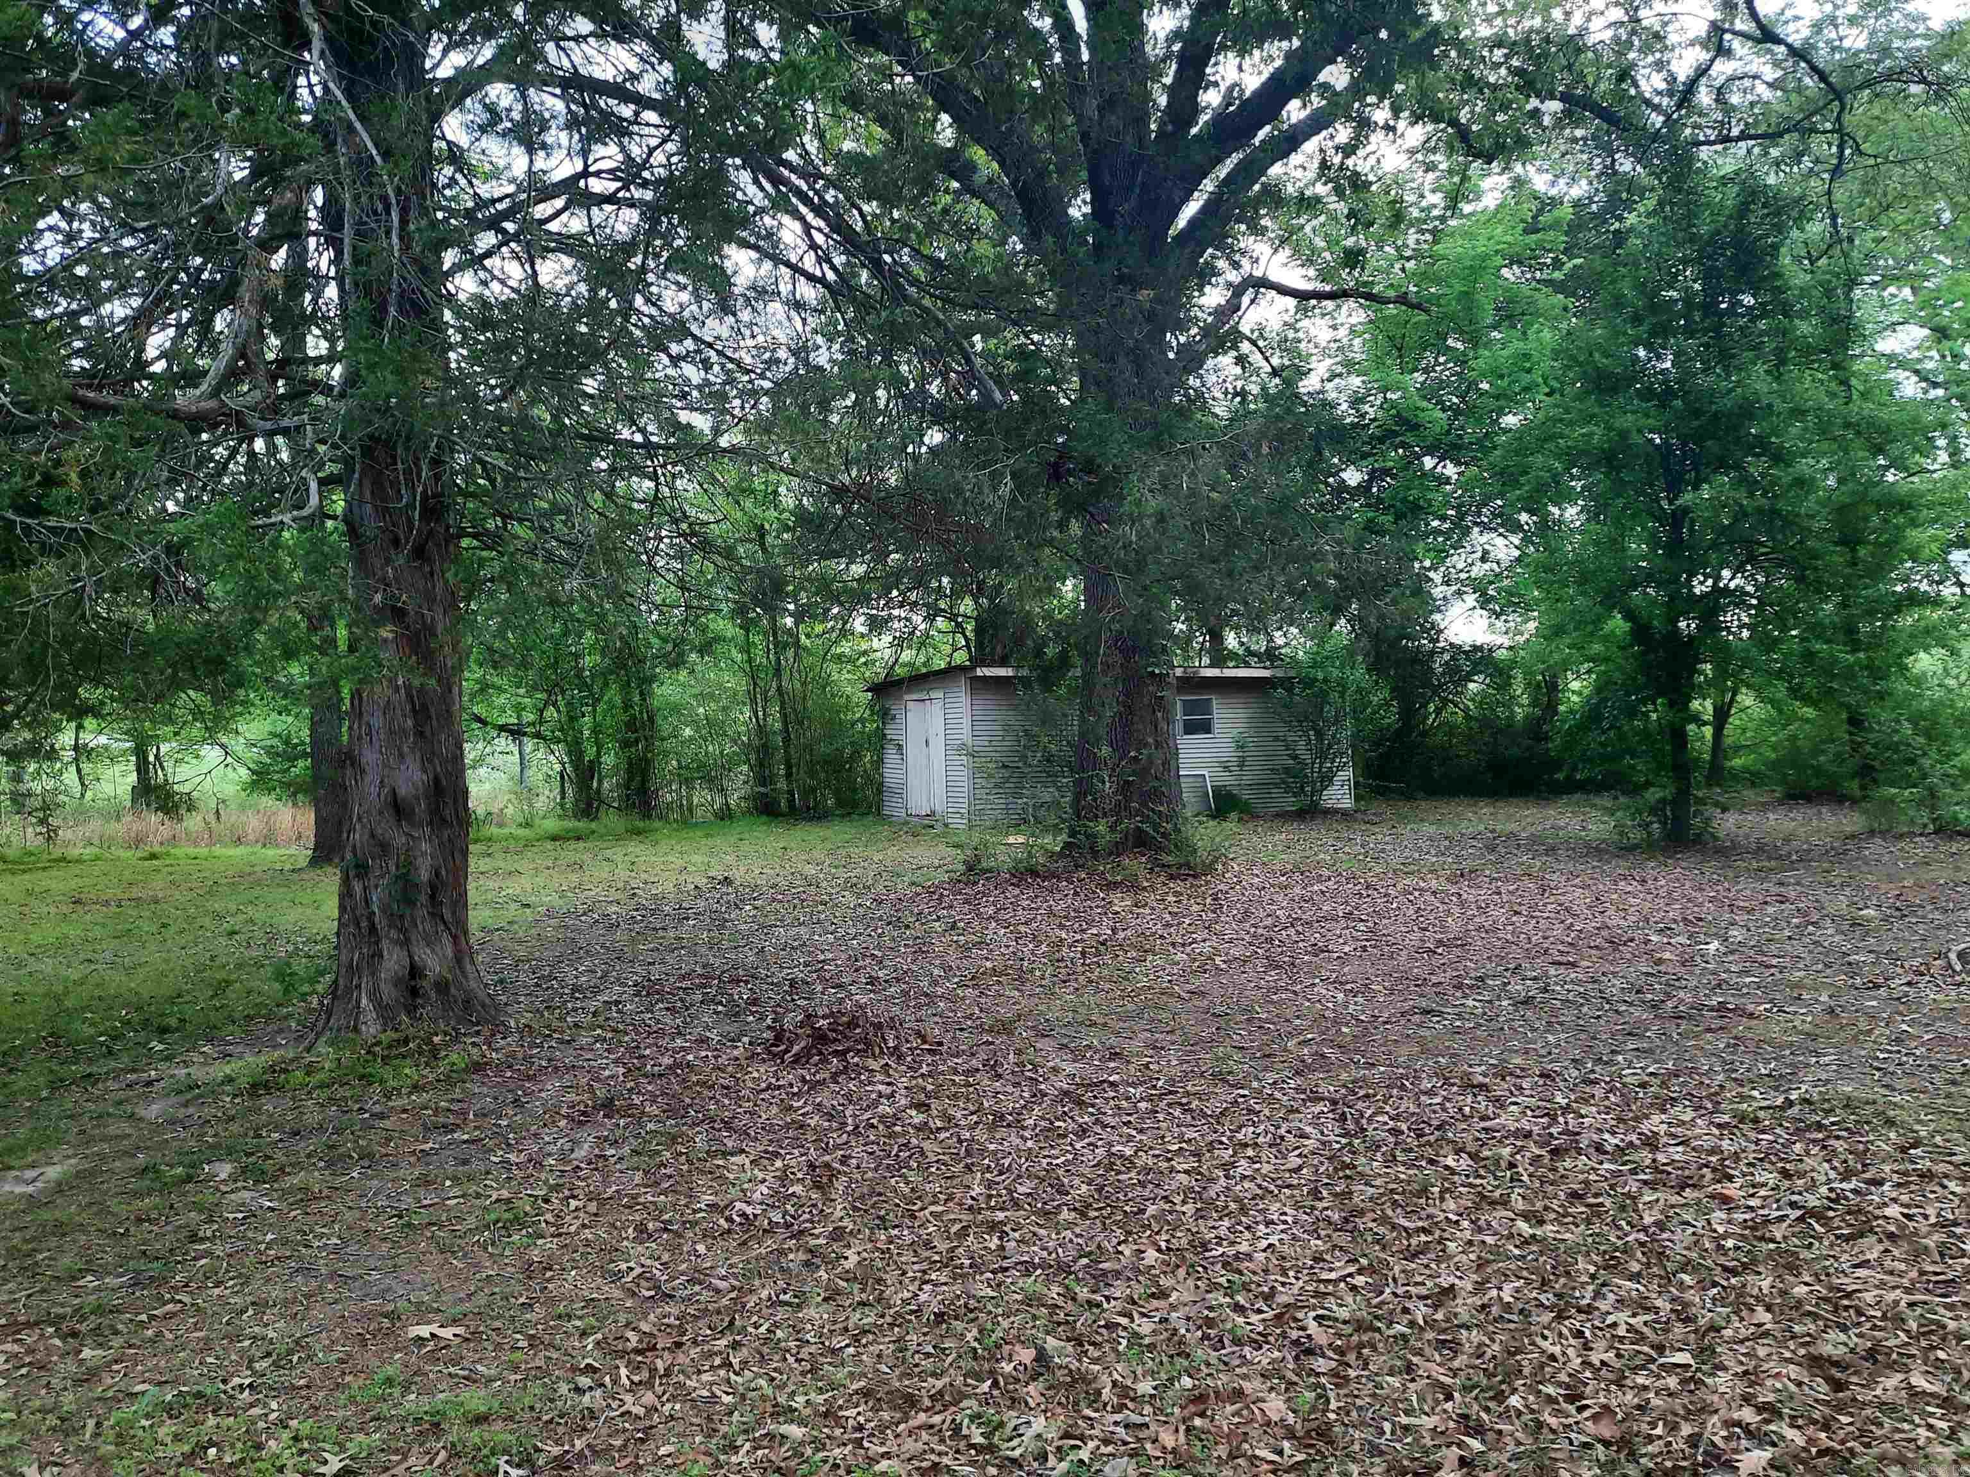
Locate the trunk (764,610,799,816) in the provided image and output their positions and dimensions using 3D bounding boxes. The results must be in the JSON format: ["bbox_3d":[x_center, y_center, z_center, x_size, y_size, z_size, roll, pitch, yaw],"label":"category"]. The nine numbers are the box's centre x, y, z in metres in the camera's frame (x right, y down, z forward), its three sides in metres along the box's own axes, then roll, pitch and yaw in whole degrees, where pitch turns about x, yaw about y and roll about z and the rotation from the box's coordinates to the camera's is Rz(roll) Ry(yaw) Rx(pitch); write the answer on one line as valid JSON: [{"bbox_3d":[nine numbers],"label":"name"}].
[{"bbox_3d":[-3.784,-0.473,26.500,0.592,3.831,0.500,-1,0,0],"label":"trunk"}]

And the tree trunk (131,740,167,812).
[{"bbox_3d":[-14.993,0.662,25.500,0.561,1.293,0.500,-1,0,0],"label":"tree trunk"}]

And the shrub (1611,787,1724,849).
[{"bbox_3d":[8.511,0.992,17.800,1.377,0.755,1.200,-1,0,0],"label":"shrub"}]

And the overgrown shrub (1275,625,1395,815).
[{"bbox_3d":[6.213,-0.328,25.300,2.011,3.138,1.700,-1,0,0],"label":"overgrown shrub"}]

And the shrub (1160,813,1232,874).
[{"bbox_3d":[2.418,1.200,16.200,0.812,0.657,0.750,-1,0,0],"label":"shrub"}]

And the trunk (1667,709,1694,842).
[{"bbox_3d":[8.752,0.474,17.900,0.367,1.737,0.360,-1,0,0],"label":"trunk"}]

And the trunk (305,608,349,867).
[{"bbox_3d":[-8.074,-0.019,17.500,0.528,3.186,0.500,-1,0,0],"label":"trunk"}]

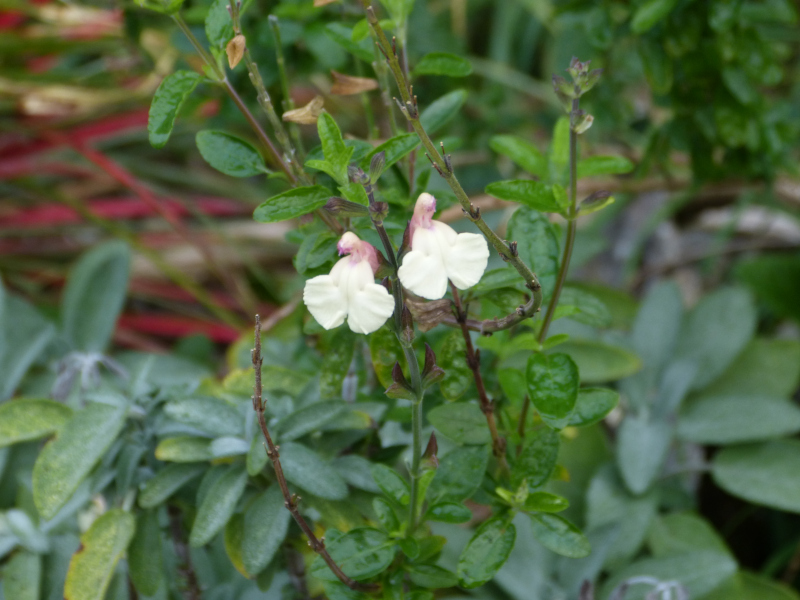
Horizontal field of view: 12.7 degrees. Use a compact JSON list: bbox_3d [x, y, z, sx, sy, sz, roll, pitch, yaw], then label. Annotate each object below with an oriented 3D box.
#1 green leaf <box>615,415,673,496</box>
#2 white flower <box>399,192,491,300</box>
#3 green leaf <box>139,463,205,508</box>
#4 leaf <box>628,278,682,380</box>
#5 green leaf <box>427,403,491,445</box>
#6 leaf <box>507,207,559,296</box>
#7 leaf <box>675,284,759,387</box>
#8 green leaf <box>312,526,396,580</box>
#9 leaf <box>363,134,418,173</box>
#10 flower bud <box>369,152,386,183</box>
[{"bbox_3d":[0.080,0.051,1.180,0.018,0.005,0.029,5,64,3],"label":"green leaf"},{"bbox_3d":[0.012,-0.015,1.000,0.025,0.029,0.021,-1,12,-12],"label":"white flower"},{"bbox_3d":[-0.067,0.055,1.060,0.024,0.004,0.009,-30,49,-25],"label":"green leaf"},{"bbox_3d":[0.085,0.012,1.200,0.015,0.006,0.042,10,66,4],"label":"leaf"},{"bbox_3d":[0.017,0.036,1.035,0.020,0.004,0.013,7,66,3],"label":"green leaf"},{"bbox_3d":[0.038,-0.014,1.030,0.015,0.026,0.006,0,6,0],"label":"leaf"},{"bbox_3d":[0.104,0.015,1.200,0.023,0.006,0.047,23,65,19],"label":"leaf"},{"bbox_3d":[-0.014,0.076,1.070,0.027,0.005,0.017,-17,55,-12],"label":"green leaf"},{"bbox_3d":[-0.002,-0.041,1.005,0.021,0.007,0.004,-28,-13,-19],"label":"leaf"},{"bbox_3d":[-0.006,-0.039,1.040,0.004,0.010,0.004,9,11,0],"label":"flower bud"}]

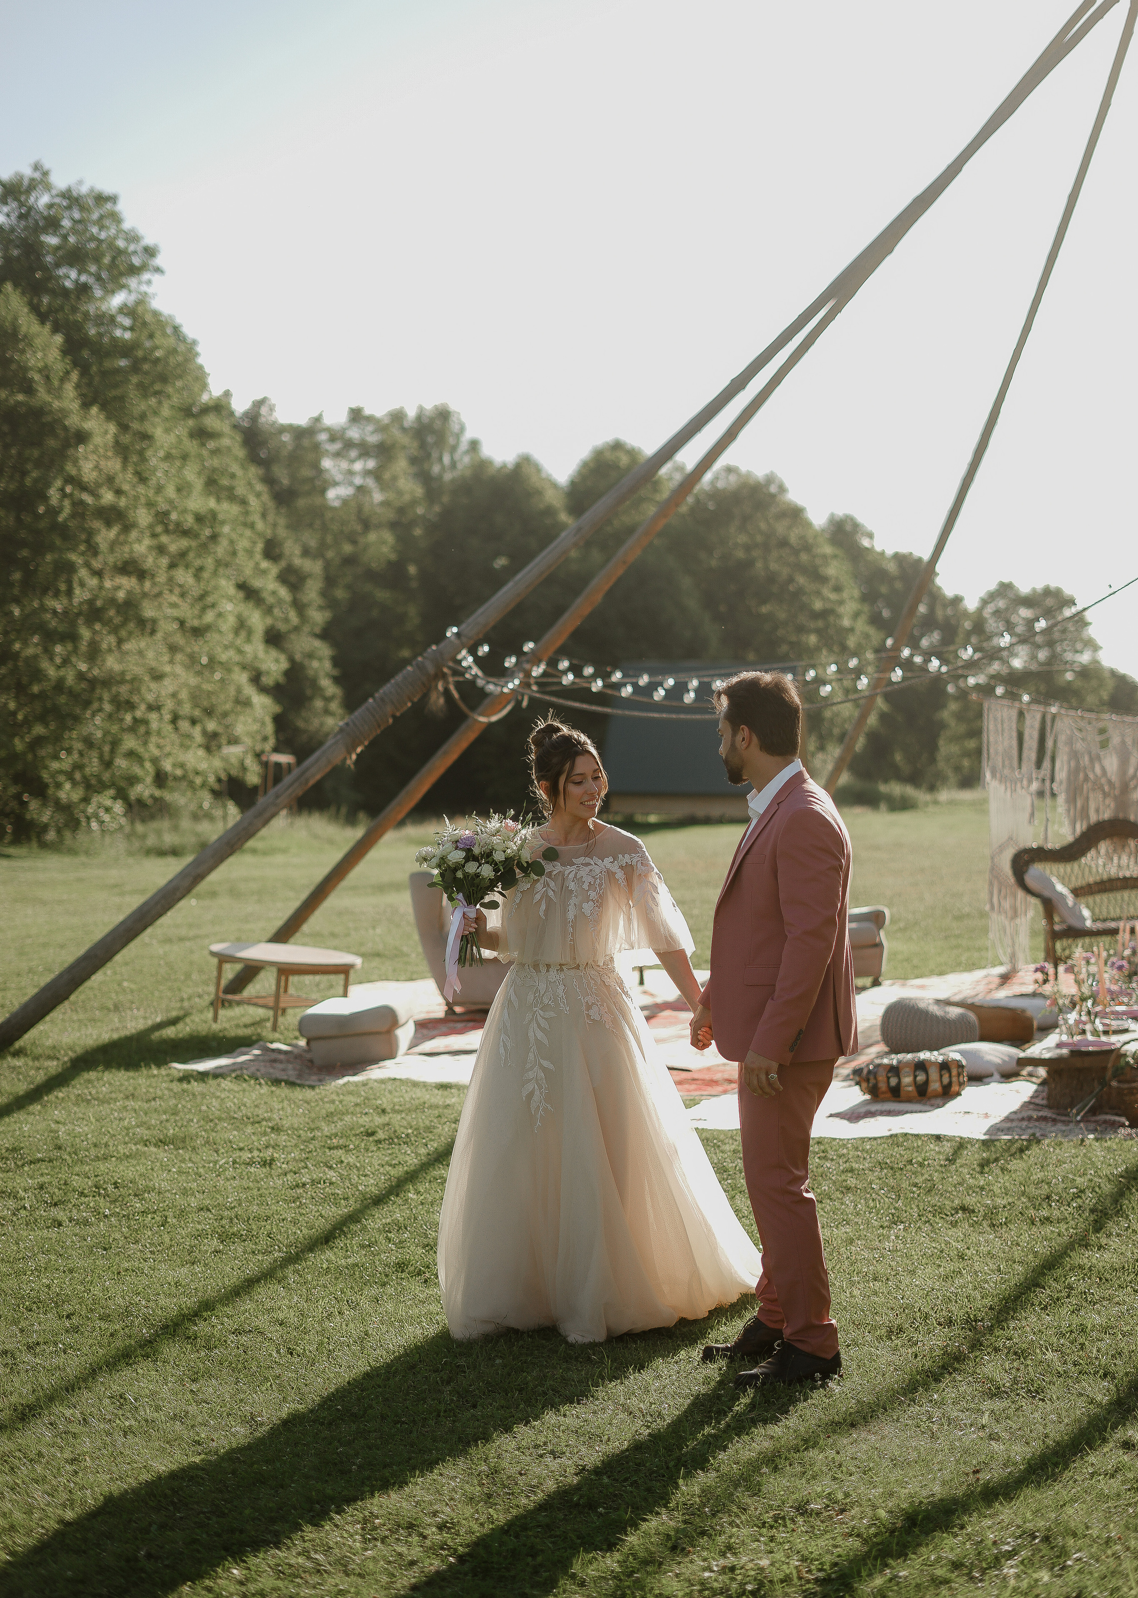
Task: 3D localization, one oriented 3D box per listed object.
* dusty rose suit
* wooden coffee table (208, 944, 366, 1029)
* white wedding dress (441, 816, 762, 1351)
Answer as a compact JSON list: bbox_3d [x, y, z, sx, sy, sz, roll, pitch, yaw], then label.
[{"bbox_3d":[0.530,0.677,6.074,0.400,1.490,0.540,0,1,-18],"label":"dusty rose suit"},{"bbox_3d":[-1.639,1.095,13.574,0.930,0.425,0.840,5,2,43],"label":"wooden coffee table"},{"bbox_3d":[0.100,0.758,6.786,0.950,1.360,0.900,0,1,12],"label":"white wedding dress"}]

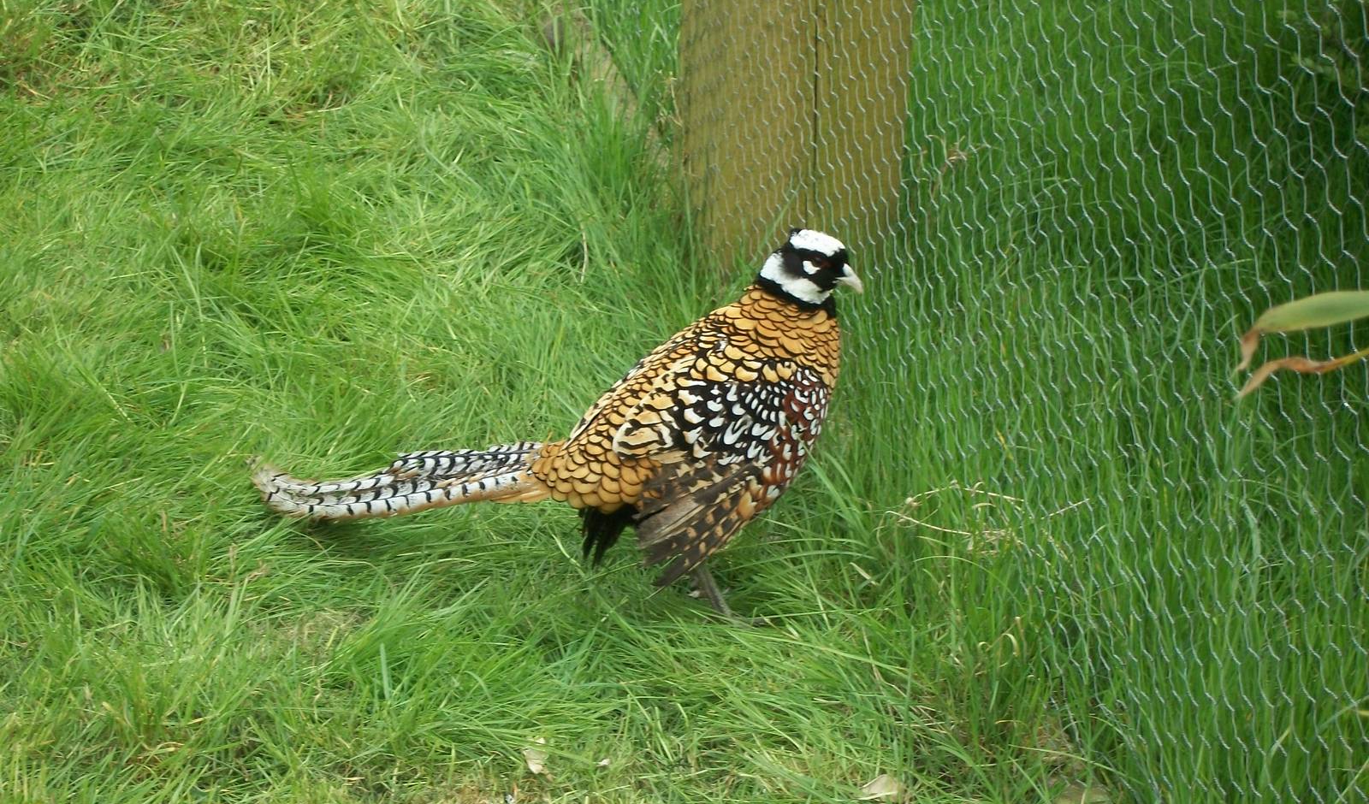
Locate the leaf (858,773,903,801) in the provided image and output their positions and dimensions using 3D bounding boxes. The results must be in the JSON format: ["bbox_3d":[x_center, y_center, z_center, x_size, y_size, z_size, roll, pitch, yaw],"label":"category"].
[{"bbox_3d":[0.156,0.307,3.024,0.032,0.013,0.018,-7,27,-19],"label":"leaf"}]

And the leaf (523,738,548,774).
[{"bbox_3d":[-0.120,0.284,3.044,0.020,0.015,0.034,-3,26,-12],"label":"leaf"}]

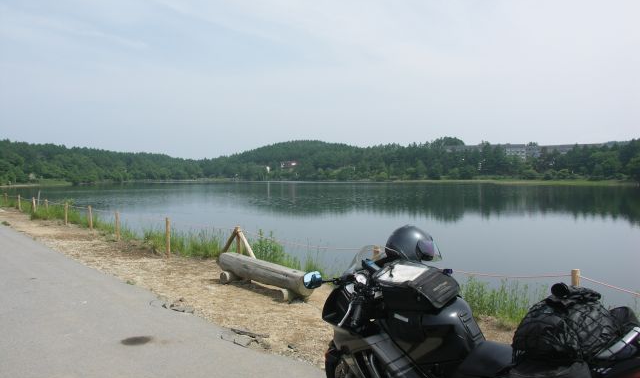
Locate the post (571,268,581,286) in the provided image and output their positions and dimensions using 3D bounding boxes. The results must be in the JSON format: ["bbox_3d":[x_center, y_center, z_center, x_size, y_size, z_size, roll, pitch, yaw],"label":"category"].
[{"bbox_3d":[2.500,1.150,5.060,0.083,0.740,0.083,0,1,0],"label":"post"}]

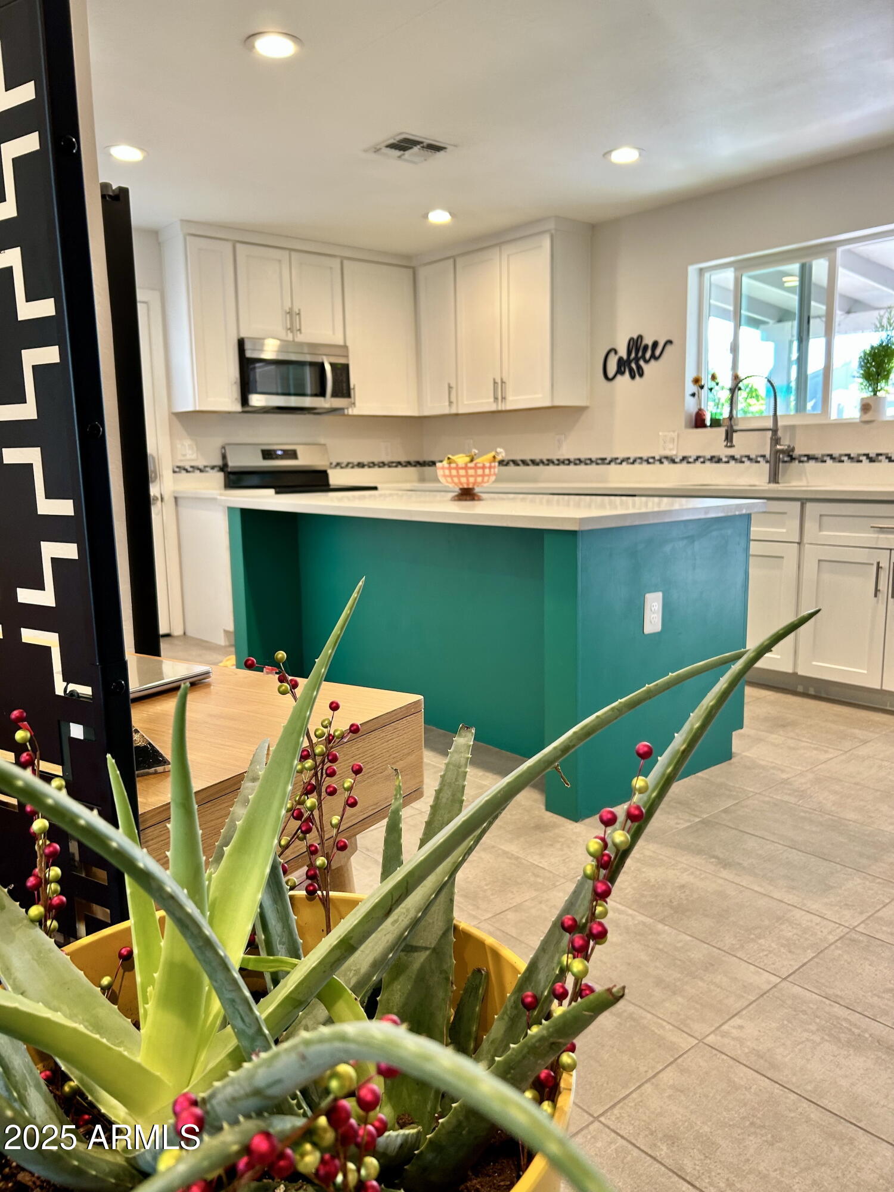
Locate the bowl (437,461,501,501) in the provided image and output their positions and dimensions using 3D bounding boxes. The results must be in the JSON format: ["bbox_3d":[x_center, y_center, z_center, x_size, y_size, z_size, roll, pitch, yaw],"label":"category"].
[{"bbox_3d":[0.078,-0.478,3.691,0.255,0.160,0.255,-1,9,0],"label":"bowl"}]

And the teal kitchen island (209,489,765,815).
[{"bbox_3d":[0.028,0.051,3.788,0.988,0.914,2.255,-8,12,-40],"label":"teal kitchen island"}]

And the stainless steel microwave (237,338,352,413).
[{"bbox_3d":[-1.034,-1.396,5.743,0.756,0.411,0.415,-8,12,-40],"label":"stainless steel microwave"}]

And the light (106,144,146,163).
[{"bbox_3d":[-1.411,-1.956,3.967,0.185,0.030,0.185,-1,9,0],"label":"light"}]

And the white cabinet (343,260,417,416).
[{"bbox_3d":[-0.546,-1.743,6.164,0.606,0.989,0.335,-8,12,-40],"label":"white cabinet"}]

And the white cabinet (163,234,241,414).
[{"bbox_3d":[-1.471,-1.607,5.392,0.315,0.989,0.335,-8,12,-40],"label":"white cabinet"}]

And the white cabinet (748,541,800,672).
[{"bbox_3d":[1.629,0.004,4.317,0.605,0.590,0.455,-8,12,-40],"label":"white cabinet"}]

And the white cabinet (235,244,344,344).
[{"bbox_3d":[-1.068,-1.879,5.698,0.752,0.559,0.335,-8,12,-40],"label":"white cabinet"}]

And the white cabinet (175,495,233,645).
[{"bbox_3d":[-1.358,-0.176,5.501,0.305,0.876,0.625,-8,12,-40],"label":"white cabinet"}]

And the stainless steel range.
[{"bbox_3d":[-0.927,-0.387,5.790,0.759,1.190,0.700,-8,12,-40],"label":"stainless steel range"}]

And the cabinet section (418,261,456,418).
[{"bbox_3d":[0.053,-1.723,6.072,0.327,0.984,0.397,-8,11,-39],"label":"cabinet section"}]

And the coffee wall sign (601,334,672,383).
[{"bbox_3d":[1.098,-1.382,5.199,0.020,0.250,0.500,-8,12,-40],"label":"coffee wall sign"}]

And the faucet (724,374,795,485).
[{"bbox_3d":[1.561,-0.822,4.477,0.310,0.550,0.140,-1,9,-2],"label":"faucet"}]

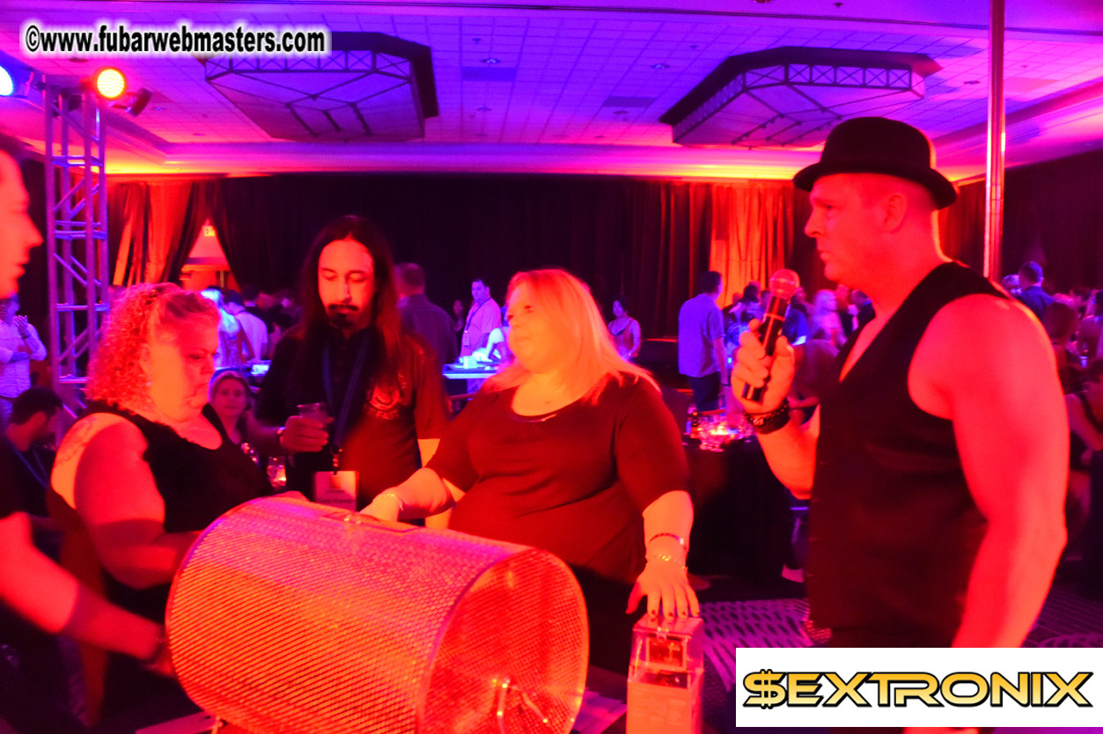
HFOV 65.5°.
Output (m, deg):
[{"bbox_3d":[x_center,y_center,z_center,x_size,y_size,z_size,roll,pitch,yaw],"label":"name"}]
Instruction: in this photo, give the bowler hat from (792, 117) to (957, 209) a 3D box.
[{"bbox_3d":[0.605,-0.379,1.600,0.285,0.155,0.250,10,5,17],"label":"bowler hat"}]

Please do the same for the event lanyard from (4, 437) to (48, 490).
[{"bbox_3d":[-1.918,0.380,3.150,0.150,0.280,0.160,2,3,41],"label":"event lanyard"}]

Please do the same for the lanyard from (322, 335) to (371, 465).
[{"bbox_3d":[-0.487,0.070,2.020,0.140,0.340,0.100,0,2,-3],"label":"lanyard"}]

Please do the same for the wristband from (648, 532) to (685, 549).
[{"bbox_3d":[0.211,0.325,1.570,0.072,0.060,0.012,-3,38,7],"label":"wristband"}]

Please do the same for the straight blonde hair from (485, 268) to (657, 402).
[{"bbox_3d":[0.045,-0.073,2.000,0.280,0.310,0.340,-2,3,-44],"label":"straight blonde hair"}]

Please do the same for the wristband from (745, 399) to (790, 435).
[{"bbox_3d":[0.394,0.090,1.560,0.078,0.042,0.066,-14,23,16],"label":"wristband"}]

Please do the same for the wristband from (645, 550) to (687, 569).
[{"bbox_3d":[0.208,0.354,1.550,0.072,0.060,0.014,-2,40,9],"label":"wristband"}]

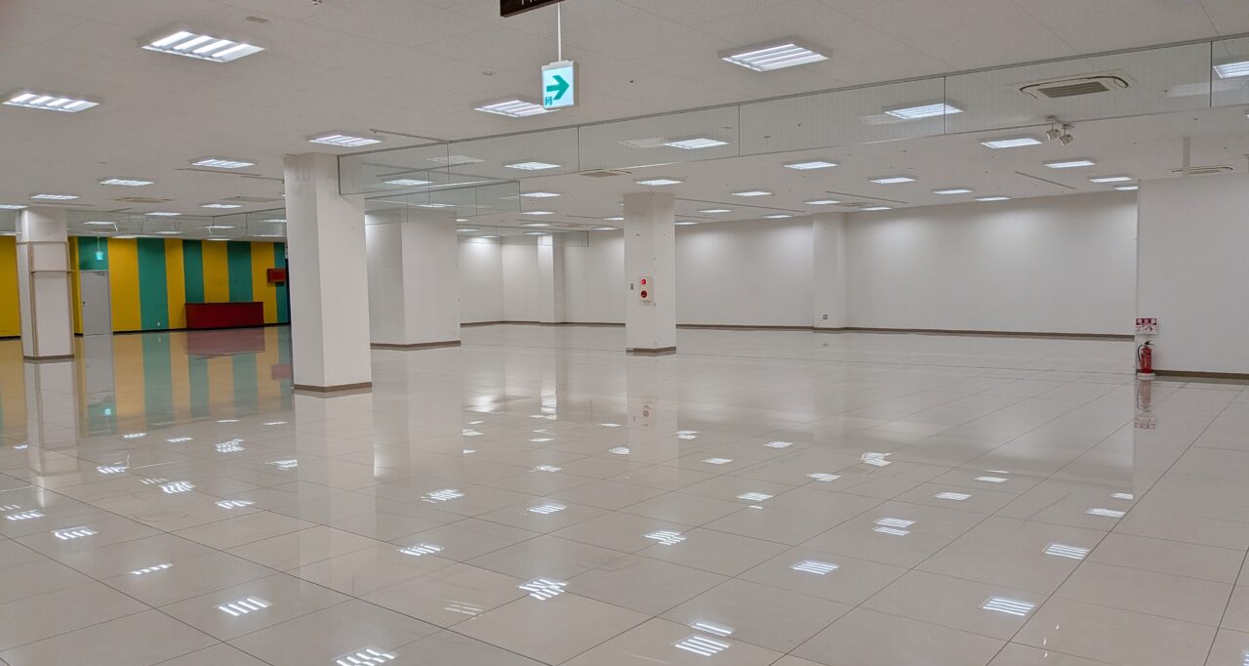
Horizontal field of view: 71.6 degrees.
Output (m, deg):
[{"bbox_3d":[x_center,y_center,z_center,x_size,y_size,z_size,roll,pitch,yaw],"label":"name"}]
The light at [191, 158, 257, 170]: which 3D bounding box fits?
[{"bbox_3d":[-5.487,-2.321,11.837,0.620,0.060,0.590,2,4,40],"label":"light"}]

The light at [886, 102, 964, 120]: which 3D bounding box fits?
[{"bbox_3d":[3.135,-2.334,9.045,0.610,0.060,0.610,2,4,40],"label":"light"}]

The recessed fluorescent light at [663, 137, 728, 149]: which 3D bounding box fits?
[{"bbox_3d":[0.900,-2.388,10.818,0.610,0.060,0.610,2,4,40],"label":"recessed fluorescent light"}]

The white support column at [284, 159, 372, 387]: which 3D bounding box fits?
[{"bbox_3d":[-4.145,-0.811,12.161,0.770,3.190,0.740,2,4,40],"label":"white support column"}]

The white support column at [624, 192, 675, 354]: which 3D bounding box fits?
[{"bbox_3d":[0.521,-1.200,17.505,0.730,3.142,0.710,2,4,40],"label":"white support column"}]

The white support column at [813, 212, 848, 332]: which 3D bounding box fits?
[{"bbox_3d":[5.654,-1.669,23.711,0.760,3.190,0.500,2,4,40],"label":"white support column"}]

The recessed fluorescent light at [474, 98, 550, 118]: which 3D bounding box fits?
[{"bbox_3d":[-1.042,-2.215,8.479,0.610,0.060,0.610,1,4,38],"label":"recessed fluorescent light"}]

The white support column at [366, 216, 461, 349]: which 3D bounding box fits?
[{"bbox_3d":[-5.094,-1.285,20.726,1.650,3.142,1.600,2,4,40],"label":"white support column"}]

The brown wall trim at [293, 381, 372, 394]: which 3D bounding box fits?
[{"bbox_3d":[-4.031,0.726,11.963,0.780,0.075,0.720,2,4,40],"label":"brown wall trim"}]

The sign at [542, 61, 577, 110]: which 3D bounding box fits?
[{"bbox_3d":[-0.351,-1.359,4.769,0.213,0.240,0.045,1,4,29],"label":"sign"}]

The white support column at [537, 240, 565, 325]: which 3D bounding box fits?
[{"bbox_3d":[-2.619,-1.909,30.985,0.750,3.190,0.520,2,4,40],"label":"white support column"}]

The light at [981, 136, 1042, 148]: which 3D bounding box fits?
[{"bbox_3d":[4.984,-2.461,11.137,0.620,0.060,0.590,2,4,40],"label":"light"}]

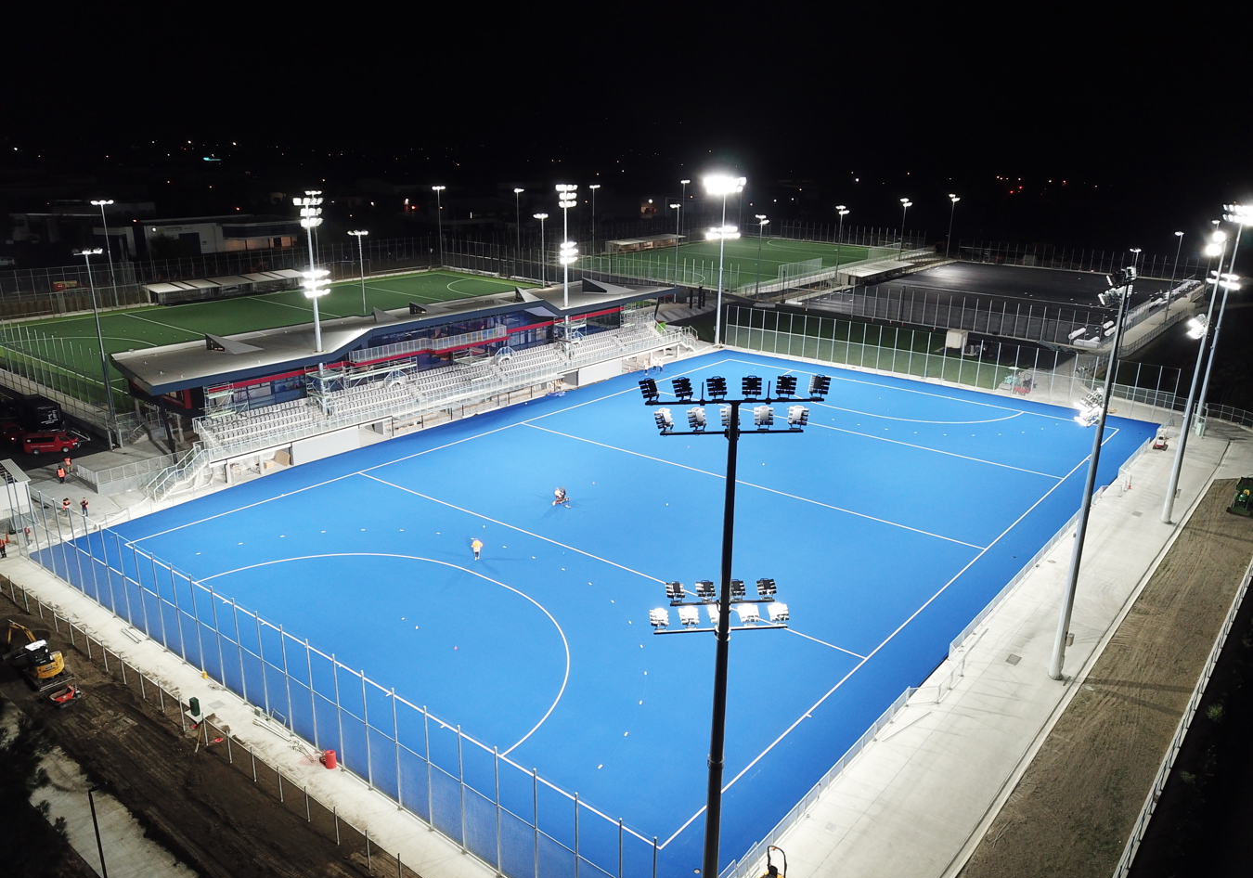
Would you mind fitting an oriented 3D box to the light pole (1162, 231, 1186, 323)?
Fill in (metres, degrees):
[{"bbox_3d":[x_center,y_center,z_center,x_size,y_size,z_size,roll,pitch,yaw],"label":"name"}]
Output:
[{"bbox_3d":[104.148,-30.641,178.718,1.200,17.200,2.600,15,22,36],"label":"light pole"}]

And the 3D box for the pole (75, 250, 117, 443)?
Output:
[{"bbox_3d":[-55.239,-10.486,98.714,1.000,18.300,3.100,15,22,36],"label":"pole"}]

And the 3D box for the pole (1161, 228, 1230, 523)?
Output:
[{"bbox_3d":[49.678,-4.993,82.365,1.400,25.900,5.500,15,22,36],"label":"pole"}]

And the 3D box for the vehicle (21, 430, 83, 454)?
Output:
[{"bbox_3d":[-58.870,0.276,96.440,4.700,2.000,1.700,-5,19,-18],"label":"vehicle"}]

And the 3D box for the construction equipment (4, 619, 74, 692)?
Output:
[{"bbox_3d":[-38.147,13.609,60.501,6.200,2.900,2.000,15,22,36],"label":"construction equipment"}]

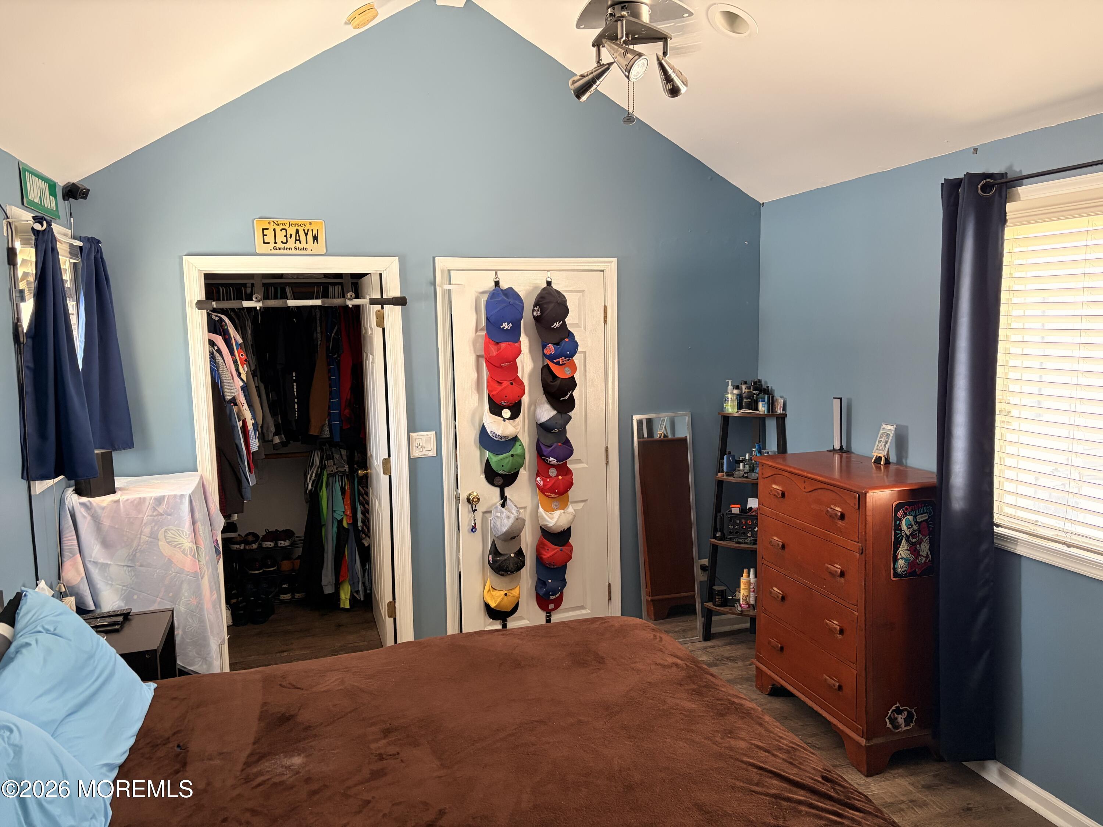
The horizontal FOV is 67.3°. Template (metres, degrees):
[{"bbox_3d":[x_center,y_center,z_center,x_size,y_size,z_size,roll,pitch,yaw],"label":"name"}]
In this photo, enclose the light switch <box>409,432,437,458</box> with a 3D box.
[{"bbox_3d":[-0.627,0.154,4.057,0.123,0.120,0.012,-3,7,-17],"label":"light switch"}]

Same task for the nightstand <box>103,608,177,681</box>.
[{"bbox_3d":[-1.600,1.136,3.047,0.380,0.655,0.440,-3,7,-17],"label":"nightstand"}]

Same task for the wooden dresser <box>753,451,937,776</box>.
[{"bbox_3d":[1.266,0.791,3.585,0.420,1.110,0.820,-3,7,-17],"label":"wooden dresser"}]

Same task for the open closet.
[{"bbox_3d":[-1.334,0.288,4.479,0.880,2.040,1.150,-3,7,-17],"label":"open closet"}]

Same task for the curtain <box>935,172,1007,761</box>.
[{"bbox_3d":[1.524,0.240,3.022,0.180,2.150,0.220,-3,7,-17],"label":"curtain"}]

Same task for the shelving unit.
[{"bbox_3d":[1.067,0.621,4.483,0.520,1.257,0.340,2,7,25],"label":"shelving unit"}]

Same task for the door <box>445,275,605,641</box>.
[{"bbox_3d":[-0.093,0.284,4.255,0.795,2.010,0.040,-3,7,-17],"label":"door"}]

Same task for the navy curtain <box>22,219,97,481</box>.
[{"bbox_3d":[-1.688,-0.213,2.824,0.190,0.880,0.320,-3,7,-17],"label":"navy curtain"}]

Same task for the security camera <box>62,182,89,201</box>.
[{"bbox_3d":[-1.998,-0.929,3.457,0.115,0.090,0.080,2,7,23],"label":"security camera"}]

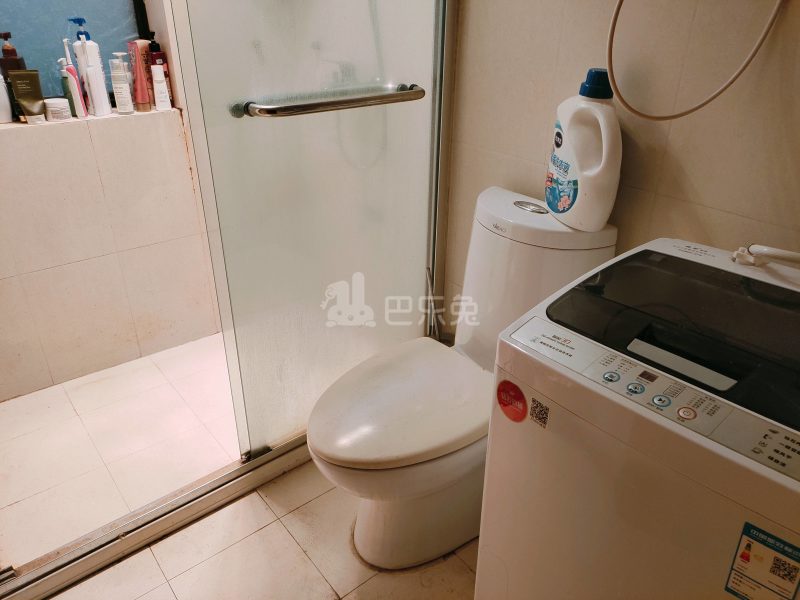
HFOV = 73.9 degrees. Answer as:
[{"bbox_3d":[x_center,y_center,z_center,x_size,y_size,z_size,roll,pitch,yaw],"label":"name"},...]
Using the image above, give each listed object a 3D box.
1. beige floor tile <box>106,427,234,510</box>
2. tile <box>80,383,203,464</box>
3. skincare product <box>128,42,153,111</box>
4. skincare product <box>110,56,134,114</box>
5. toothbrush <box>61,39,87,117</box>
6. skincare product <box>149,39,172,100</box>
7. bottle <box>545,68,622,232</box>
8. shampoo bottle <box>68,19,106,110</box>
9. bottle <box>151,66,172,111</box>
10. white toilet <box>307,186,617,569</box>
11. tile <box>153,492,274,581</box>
[{"bbox_3d":[-0.698,0.512,1.625,0.298,0.010,0.270,-20,32,-36],"label":"beige floor tile"},{"bbox_3d":[-0.850,0.397,1.745,0.296,0.010,0.298,-20,33,-36],"label":"tile"},{"bbox_3d":[-0.900,-0.774,1.840,0.056,0.217,0.046,11,27,21],"label":"skincare product"},{"bbox_3d":[-0.938,-0.719,1.796,0.051,0.166,0.048,-15,30,-29],"label":"skincare product"},{"bbox_3d":[-1.090,-0.735,1.771,0.032,0.240,0.030,0,26,0],"label":"toothbrush"},{"bbox_3d":[-0.884,-0.832,1.946,0.066,0.245,0.055,-20,32,-36],"label":"skincare product"},{"bbox_3d":[0.409,-0.331,1.178,0.102,0.312,0.172,-6,26,-13],"label":"bottle"},{"bbox_3d":[-1.022,-0.778,1.767,0.065,0.277,0.082,20,32,35],"label":"shampoo bottle"},{"bbox_3d":[-0.867,-0.766,1.921,0.046,0.147,0.040,-20,32,-36],"label":"bottle"},{"bbox_3d":[0.075,0.218,1.298,0.678,0.804,0.395,-15,30,-29],"label":"white toilet"},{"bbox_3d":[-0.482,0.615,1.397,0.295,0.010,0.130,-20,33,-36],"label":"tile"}]

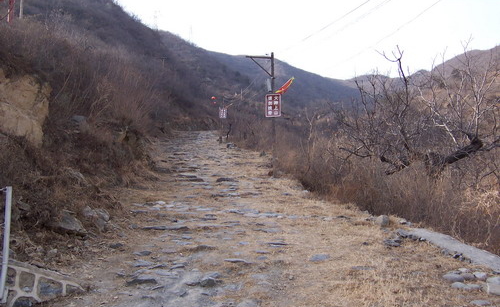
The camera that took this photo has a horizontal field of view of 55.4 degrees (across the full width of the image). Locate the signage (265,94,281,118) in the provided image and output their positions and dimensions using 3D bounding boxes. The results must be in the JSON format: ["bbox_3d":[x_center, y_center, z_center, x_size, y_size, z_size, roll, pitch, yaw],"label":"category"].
[{"bbox_3d":[0.800,-1.590,16.000,0.500,0.780,0.040,0,-5,0],"label":"signage"}]

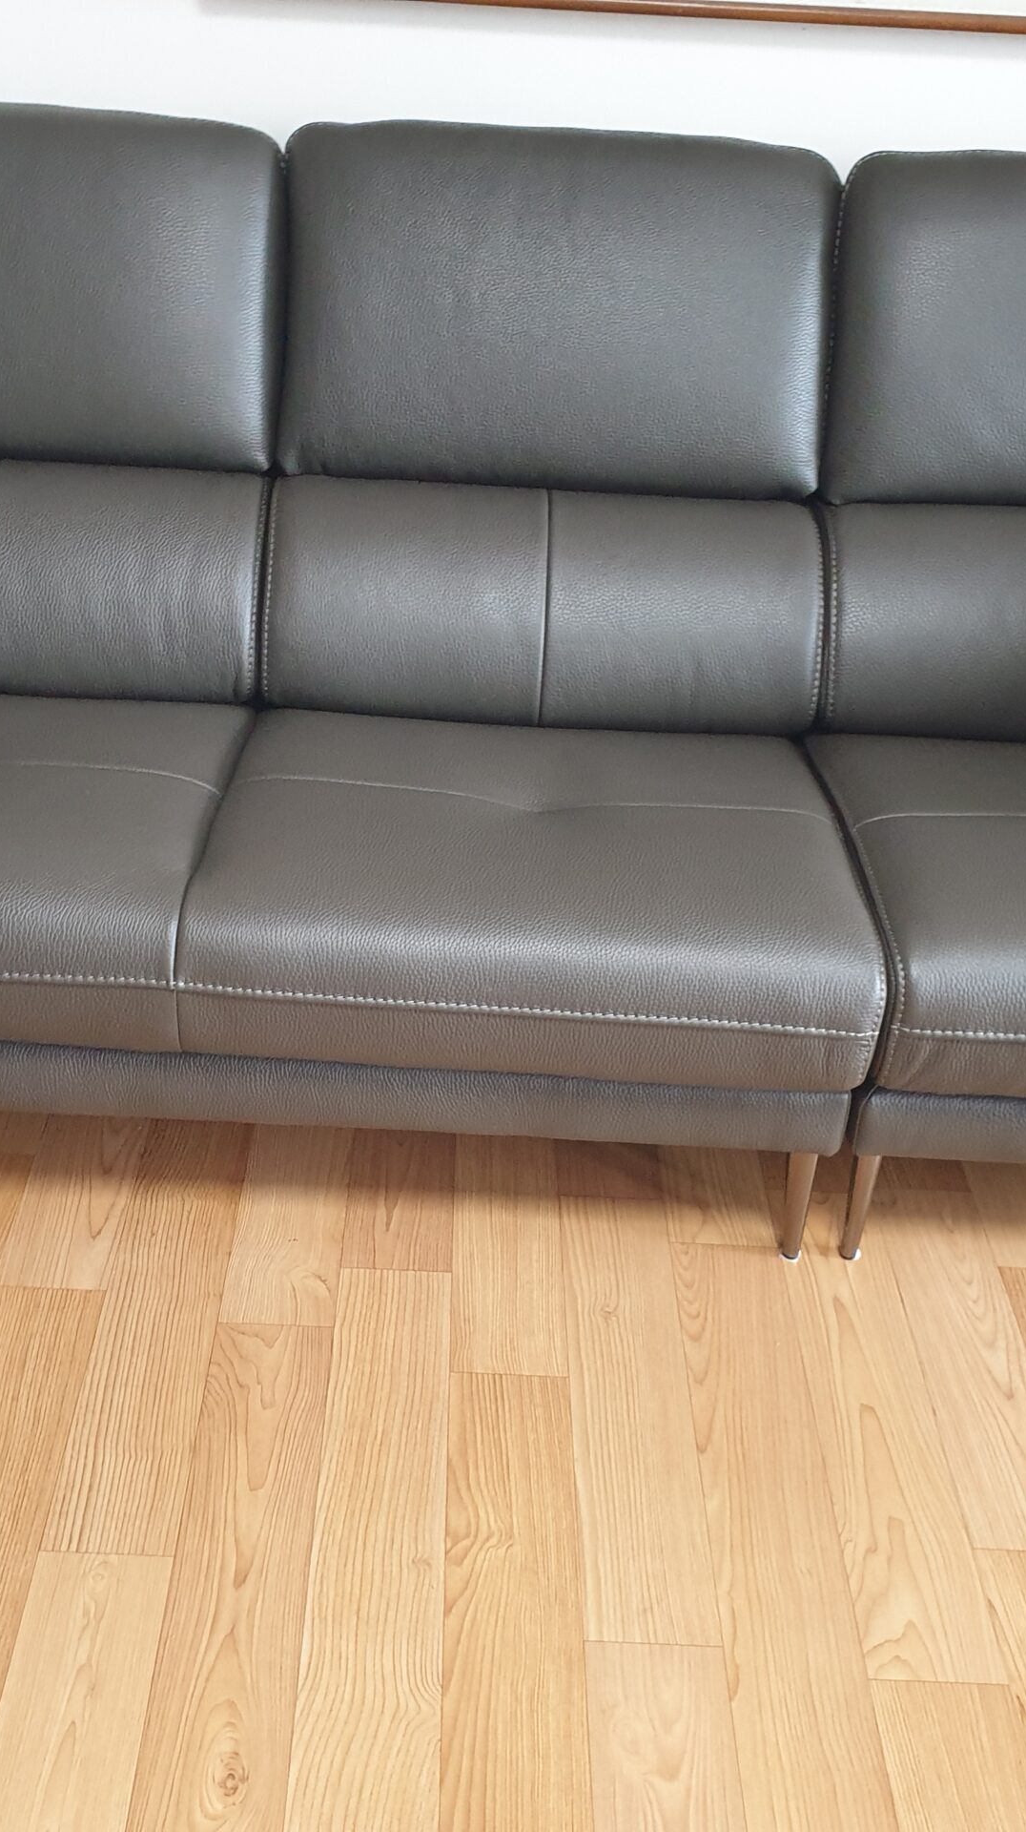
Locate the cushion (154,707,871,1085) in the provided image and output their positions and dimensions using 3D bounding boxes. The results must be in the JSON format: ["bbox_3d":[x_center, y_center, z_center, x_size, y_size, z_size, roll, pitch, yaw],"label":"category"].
[{"bbox_3d":[0.015,-0.056,1.907,0.645,0.172,0.554,3,31,-1],"label":"cushion"}]

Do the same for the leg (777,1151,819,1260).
[{"bbox_3d":[0.301,0.290,1.898,0.030,0.158,0.030,3,31,-1],"label":"leg"}]

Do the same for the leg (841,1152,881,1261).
[{"bbox_3d":[0.367,0.291,1.903,0.030,0.158,0.030,3,31,-1],"label":"leg"}]

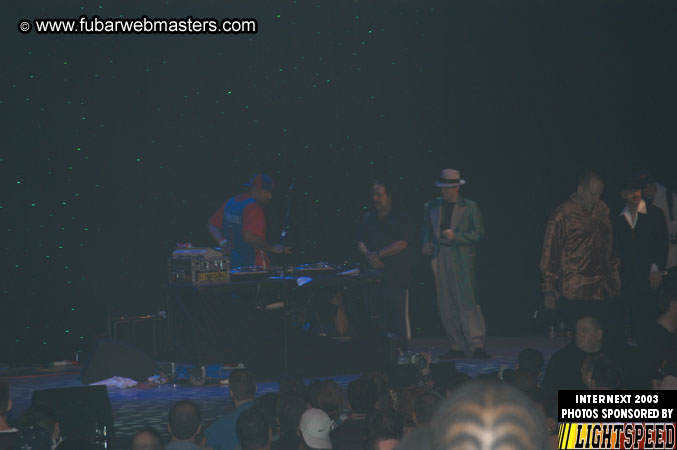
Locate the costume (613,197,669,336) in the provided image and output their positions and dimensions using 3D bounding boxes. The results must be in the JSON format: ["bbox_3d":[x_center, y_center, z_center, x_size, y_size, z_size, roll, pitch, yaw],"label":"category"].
[{"bbox_3d":[3.200,0.480,25.200,0.580,1.480,0.360,0,0,-9],"label":"costume"}]

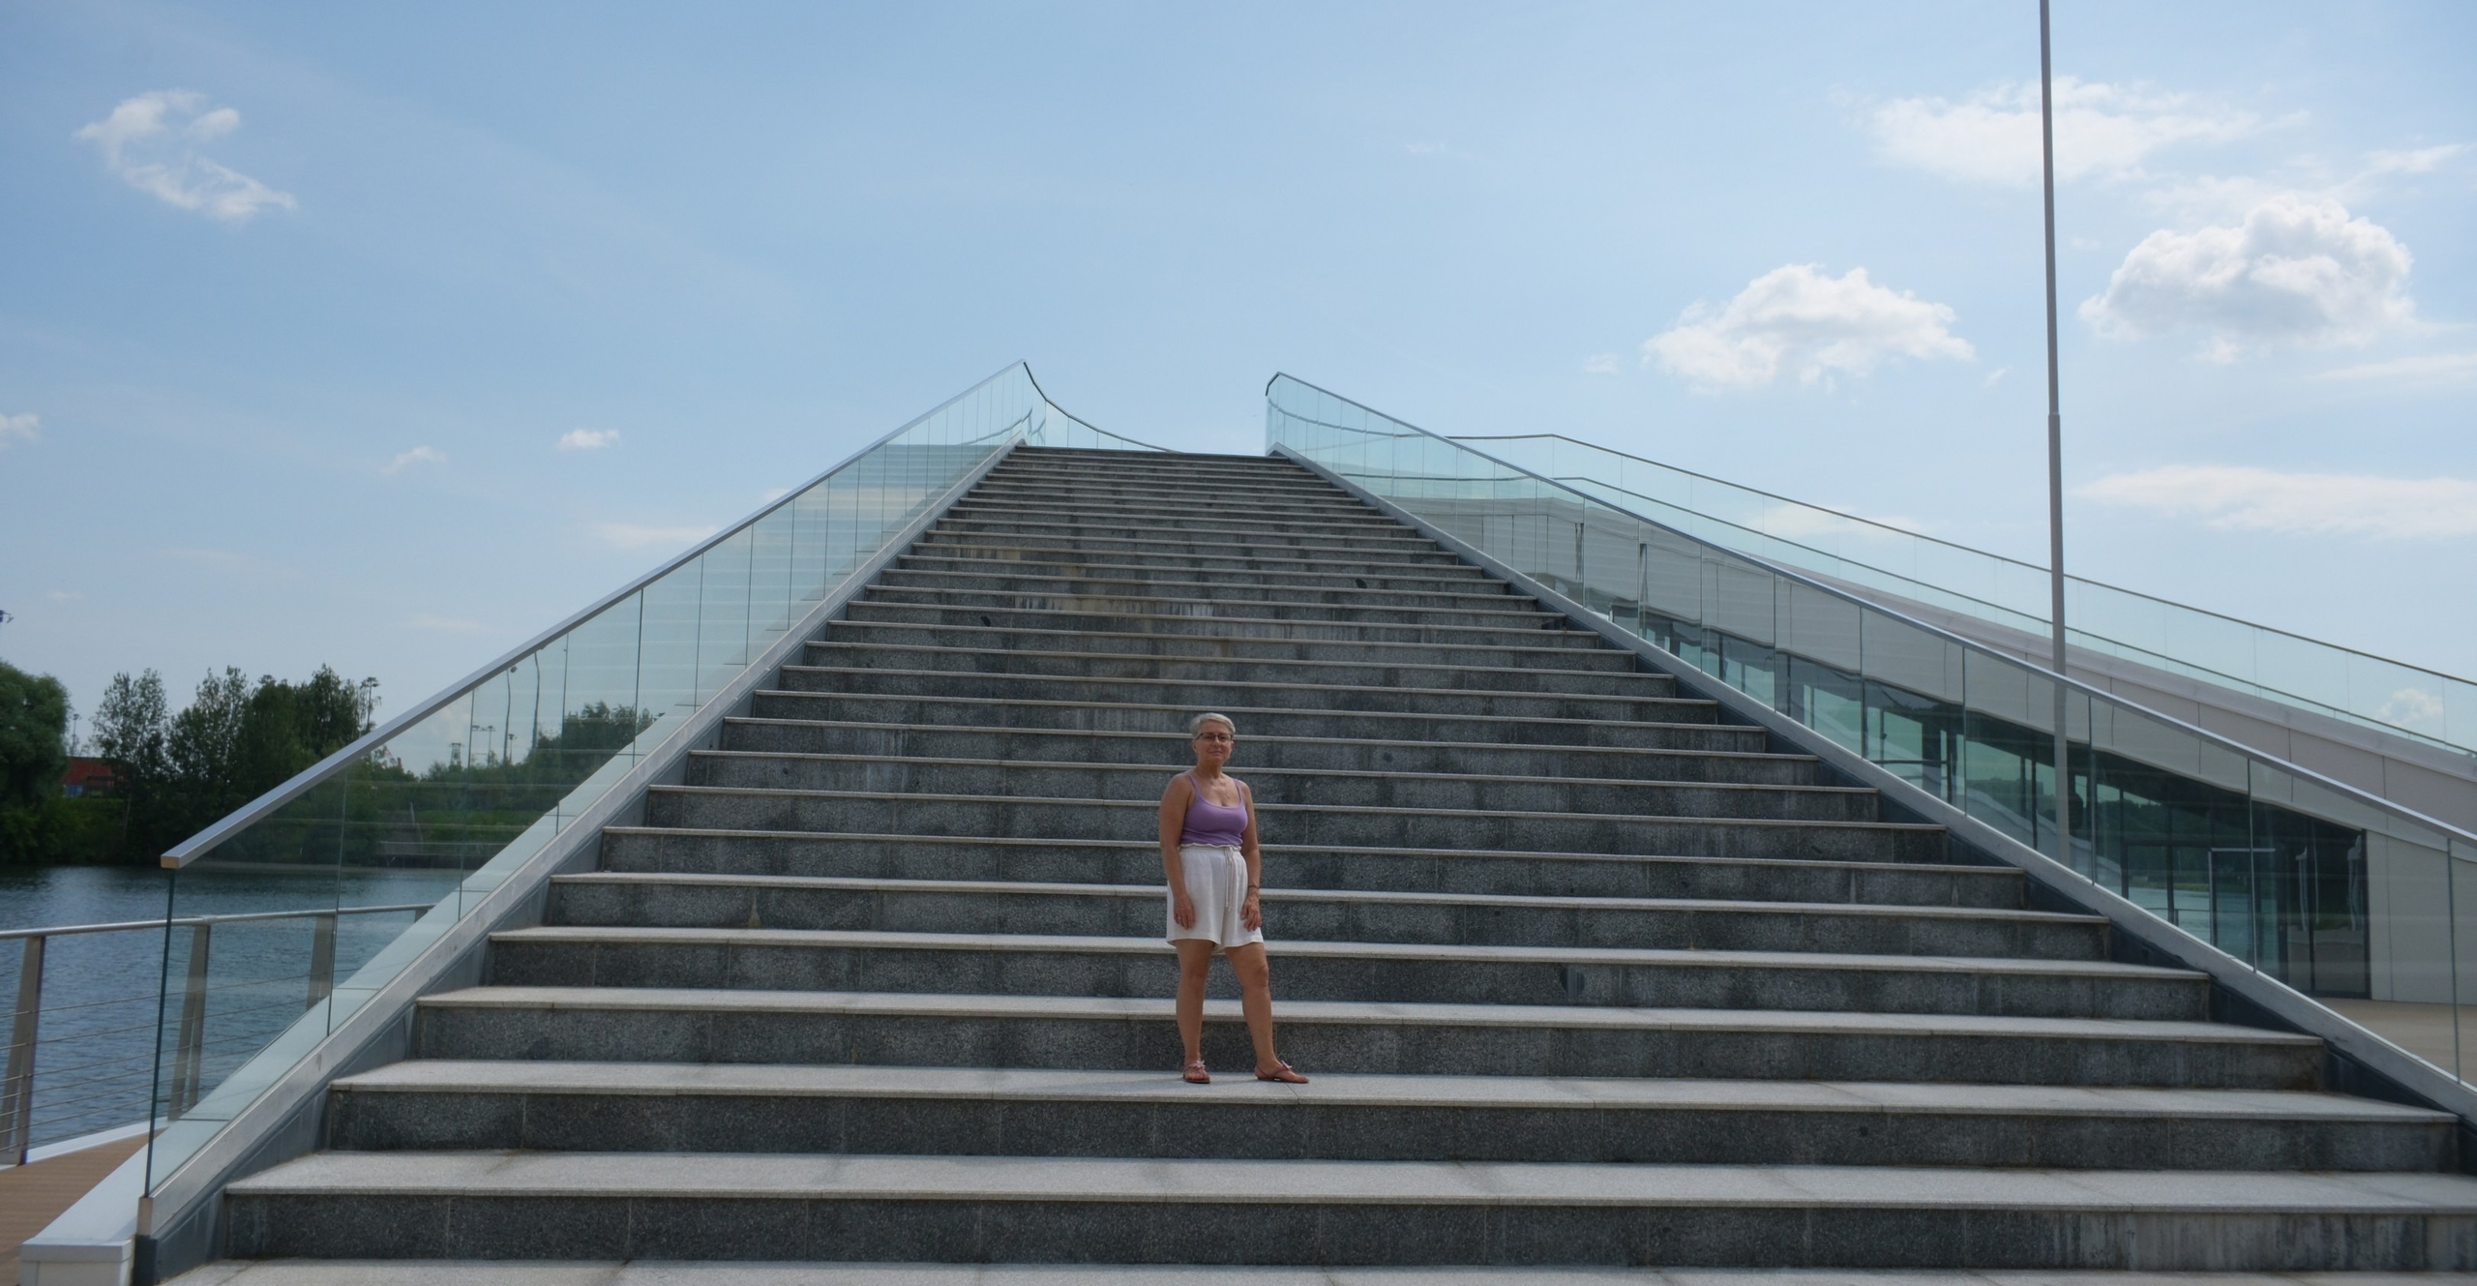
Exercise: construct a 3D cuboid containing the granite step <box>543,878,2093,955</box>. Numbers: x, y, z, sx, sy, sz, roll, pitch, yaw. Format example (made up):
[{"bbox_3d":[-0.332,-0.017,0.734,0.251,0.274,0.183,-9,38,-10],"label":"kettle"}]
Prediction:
[{"bbox_3d":[0.630,1.523,10.335,8.436,0.247,0.743,2,-6,-6],"label":"granite step"}]

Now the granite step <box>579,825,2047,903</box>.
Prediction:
[{"bbox_3d":[0.549,1.346,11.093,8.257,0.247,0.743,2,-6,-6],"label":"granite step"}]

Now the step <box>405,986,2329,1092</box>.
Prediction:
[{"bbox_3d":[0.793,1.877,8.818,8.795,0.247,0.743,2,-6,-6],"label":"step"}]

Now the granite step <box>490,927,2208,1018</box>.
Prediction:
[{"bbox_3d":[0.712,1.700,9.576,8.615,0.247,0.743,2,-6,-6],"label":"granite step"}]

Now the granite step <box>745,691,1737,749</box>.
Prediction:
[{"bbox_3d":[0.224,0.639,14.127,7.541,0.247,0.743,2,-6,-6],"label":"granite step"}]

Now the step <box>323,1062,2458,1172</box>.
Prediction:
[{"bbox_3d":[0.874,2.054,8.059,8.974,0.247,0.743,2,-6,-6],"label":"step"}]

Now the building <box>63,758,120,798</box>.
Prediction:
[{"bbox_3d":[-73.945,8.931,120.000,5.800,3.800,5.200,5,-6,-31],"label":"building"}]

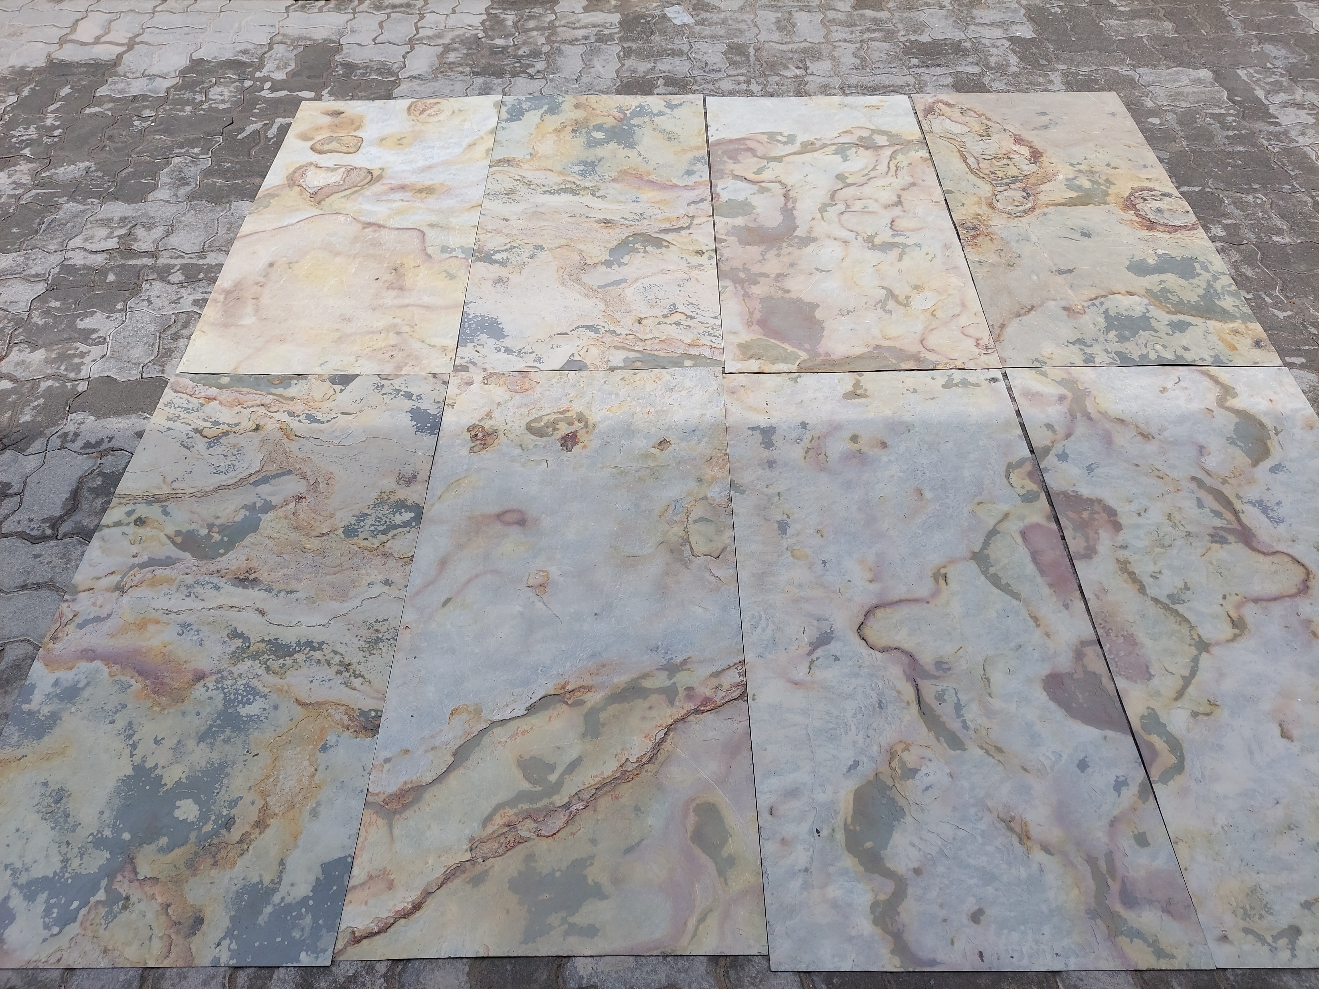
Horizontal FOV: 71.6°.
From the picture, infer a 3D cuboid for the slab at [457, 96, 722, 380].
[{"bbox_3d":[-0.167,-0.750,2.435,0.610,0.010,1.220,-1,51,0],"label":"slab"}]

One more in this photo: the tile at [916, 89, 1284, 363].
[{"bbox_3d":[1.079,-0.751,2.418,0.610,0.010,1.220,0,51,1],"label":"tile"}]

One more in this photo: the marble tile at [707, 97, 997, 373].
[{"bbox_3d":[0.453,-0.744,2.422,0.610,0.010,1.220,0,51,0],"label":"marble tile"}]

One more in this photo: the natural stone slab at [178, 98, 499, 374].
[{"bbox_3d":[-0.784,-0.746,2.442,0.610,0.010,1.220,-1,51,0],"label":"natural stone slab"}]

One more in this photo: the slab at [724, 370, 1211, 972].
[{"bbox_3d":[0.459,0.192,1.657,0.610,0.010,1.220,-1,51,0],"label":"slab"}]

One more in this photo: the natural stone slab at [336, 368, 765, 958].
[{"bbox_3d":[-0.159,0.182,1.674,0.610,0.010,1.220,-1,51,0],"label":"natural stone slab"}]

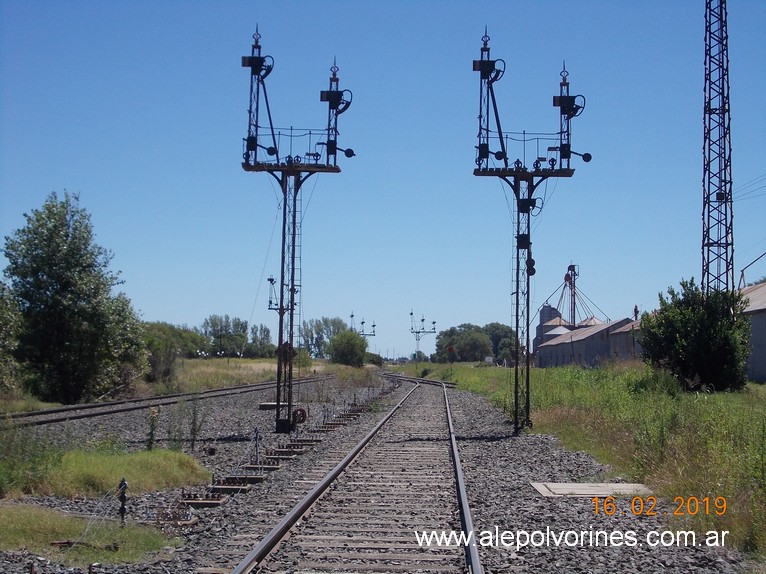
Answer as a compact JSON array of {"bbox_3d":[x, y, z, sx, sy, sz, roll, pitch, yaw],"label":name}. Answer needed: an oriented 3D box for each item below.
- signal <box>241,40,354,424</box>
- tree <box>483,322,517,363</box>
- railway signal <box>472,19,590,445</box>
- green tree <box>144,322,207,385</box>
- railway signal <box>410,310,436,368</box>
[{"bbox_3d":[-1.995,-1.363,31.066,2.600,9.490,1.000,1,-3,3],"label":"signal"},{"bbox_3d":[26.017,12.891,300.285,8.830,10.170,8.390,1,-3,3],"label":"tree"},{"bbox_3d":[3.493,-1.356,31.167,2.790,9.550,1.000,1,-3,3],"label":"railway signal"},{"bbox_3d":[-13.684,4.329,87.112,4.200,4.000,3.990,1,-3,3],"label":"green tree"},{"bbox_3d":[6.263,8.306,205.266,4.020,9.510,1.100,1,-3,3],"label":"railway signal"}]

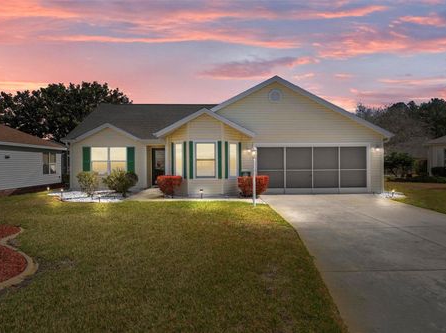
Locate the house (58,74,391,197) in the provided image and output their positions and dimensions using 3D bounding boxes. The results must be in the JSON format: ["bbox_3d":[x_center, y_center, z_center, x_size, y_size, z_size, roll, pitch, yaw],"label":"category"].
[{"bbox_3d":[-0.450,-1.520,20.900,15.800,5.450,13.400,0,1,0],"label":"house"}]

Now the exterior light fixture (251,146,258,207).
[{"bbox_3d":[1.040,0.330,10.900,0.210,1.980,0.210,0,1,0],"label":"exterior light fixture"}]

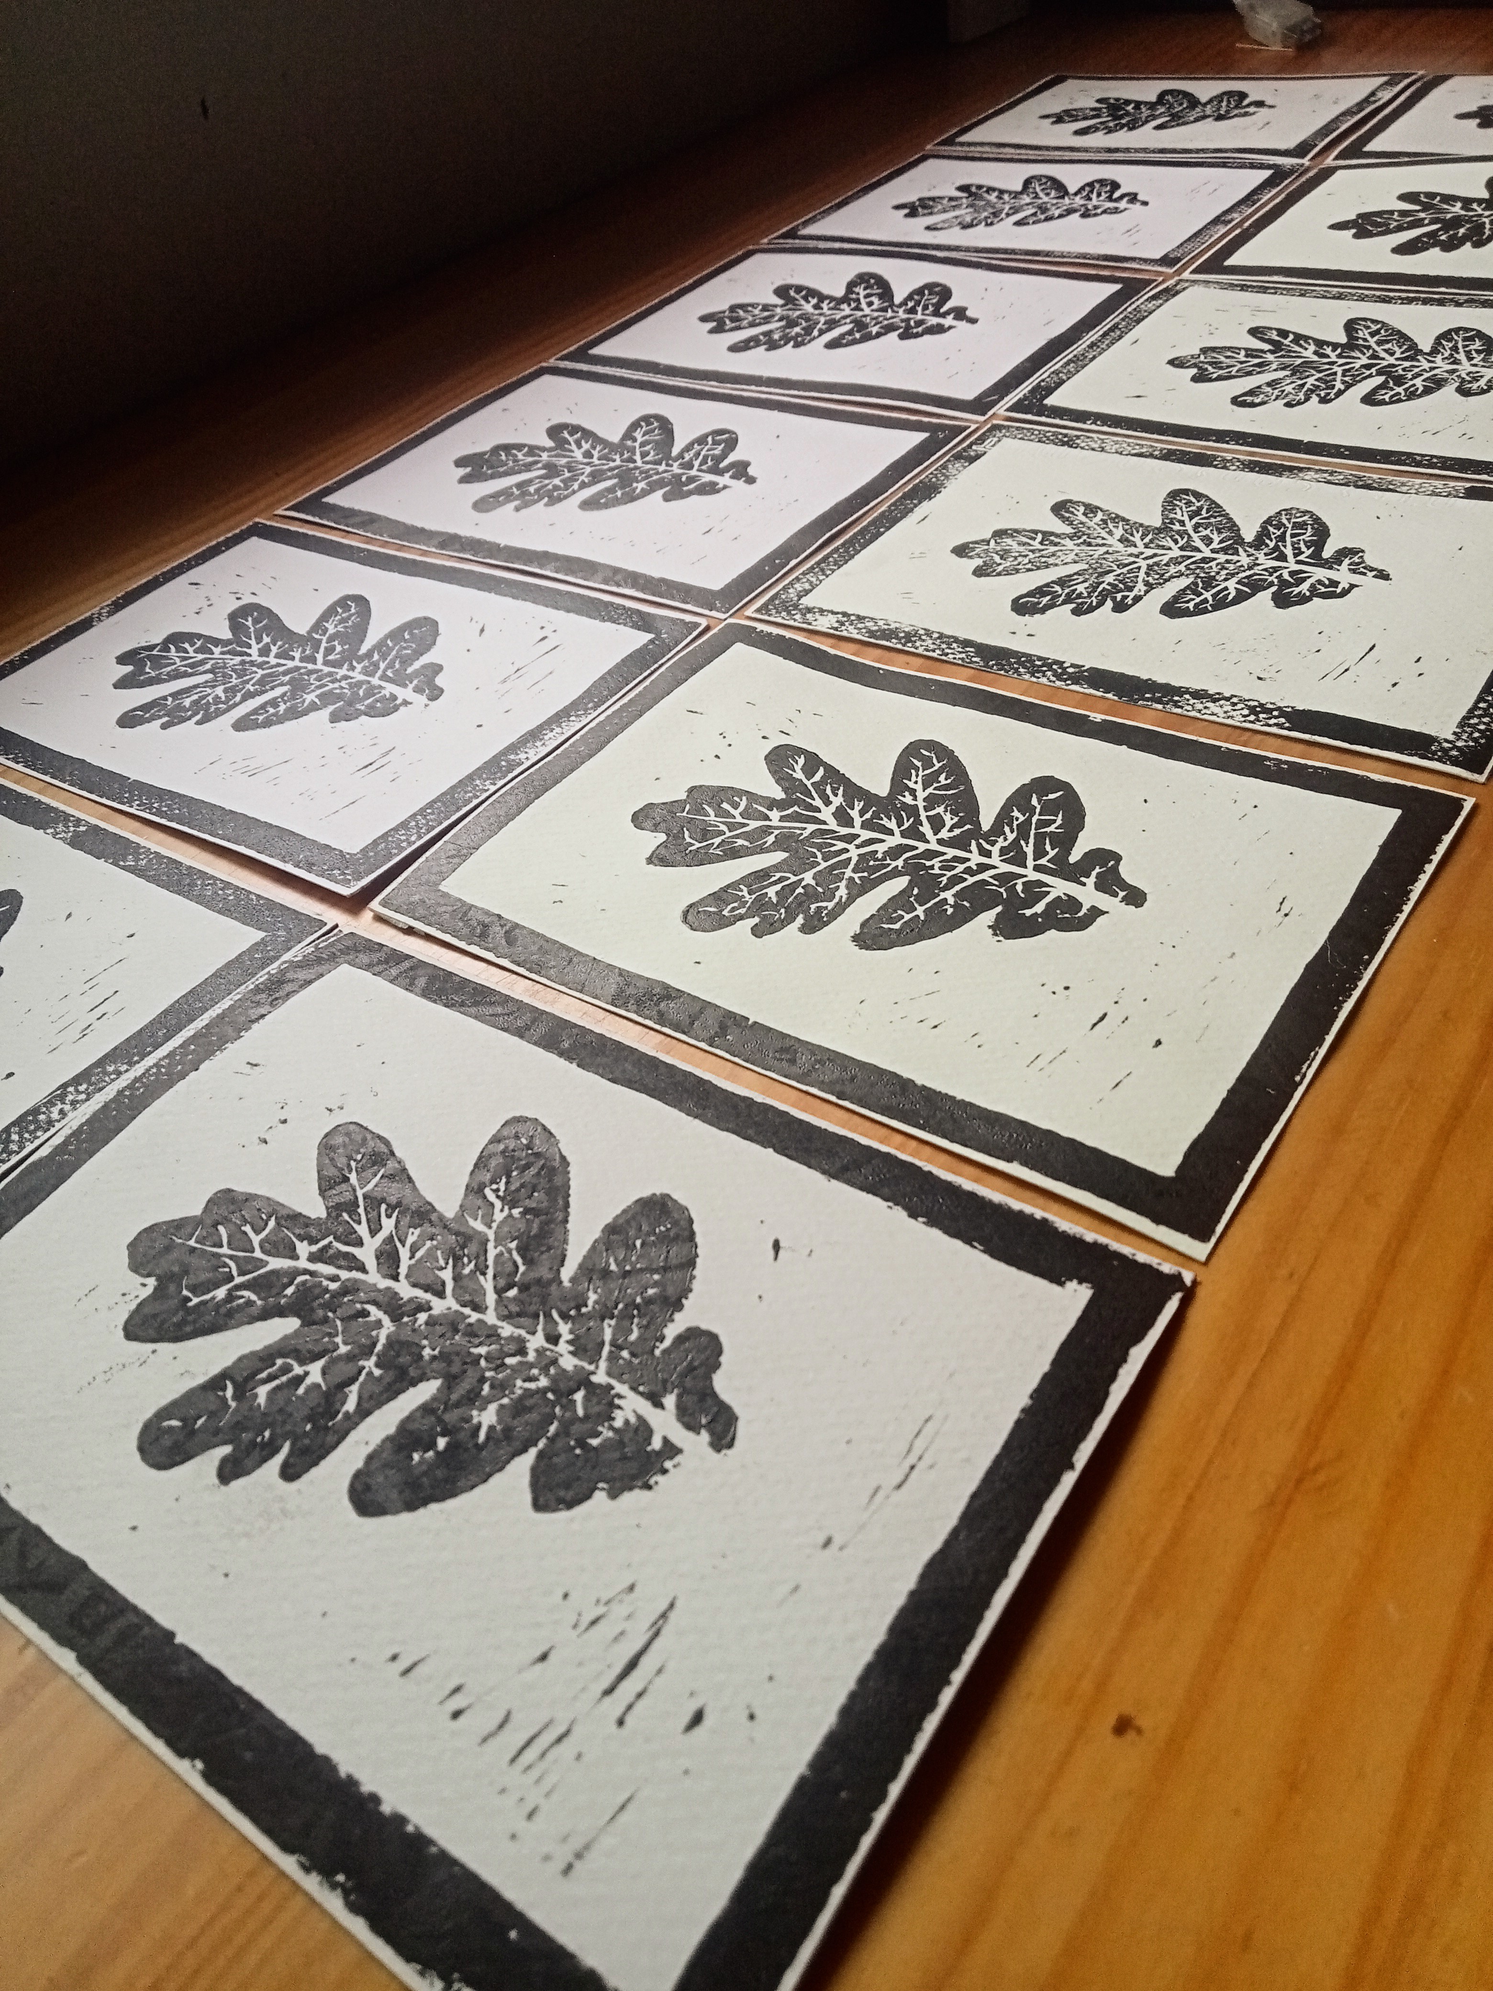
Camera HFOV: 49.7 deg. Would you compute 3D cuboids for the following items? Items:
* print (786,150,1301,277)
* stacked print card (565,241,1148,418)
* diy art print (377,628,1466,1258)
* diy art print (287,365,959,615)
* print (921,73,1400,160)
[{"bbox_3d":[0.134,-0.370,0.749,0.208,0.005,0.150,21,49,31],"label":"print"},{"bbox_3d":[0.043,-0.279,0.661,0.208,0.005,0.150,21,49,31],"label":"stacked print card"},{"bbox_3d":[0.037,-0.033,0.373,0.208,0.005,0.150,20,48,31],"label":"diy art print"},{"bbox_3d":[-0.045,-0.188,0.572,0.208,0.005,0.150,21,49,32],"label":"diy art print"},{"bbox_3d":[0.222,-0.463,0.841,0.208,0.005,0.150,21,49,31],"label":"print"}]

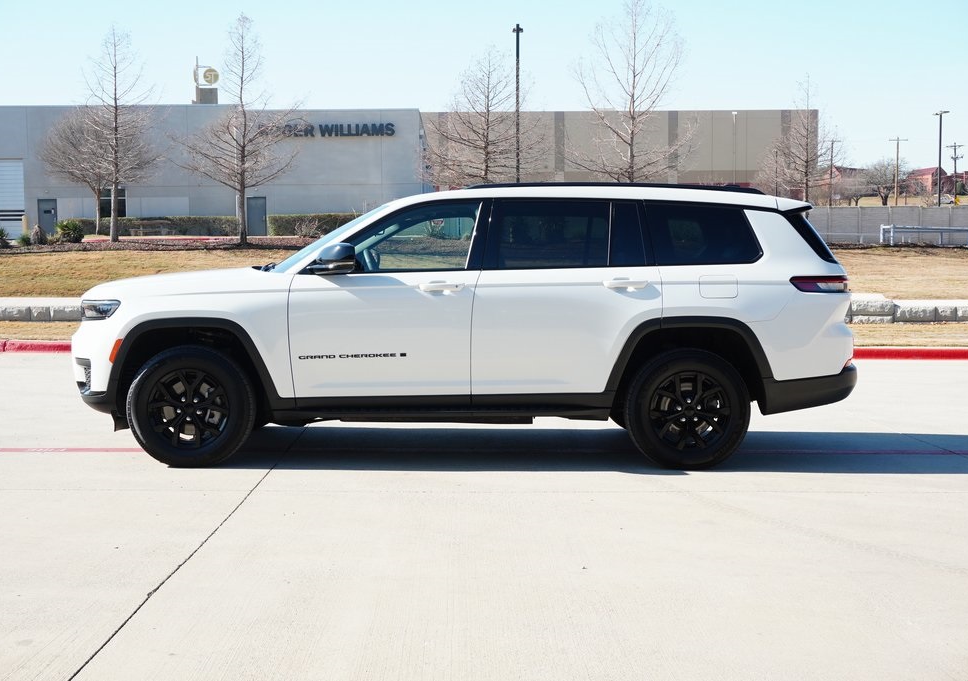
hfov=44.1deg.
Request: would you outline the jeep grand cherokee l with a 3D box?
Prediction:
[{"bbox_3d":[-0.135,-0.205,8.280,5.200,1.810,2.030,0,5,0],"label":"jeep grand cherokee l"}]

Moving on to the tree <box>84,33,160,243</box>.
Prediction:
[{"bbox_3d":[-13.678,-7.680,44.672,3.167,7.997,3.167,0,5,0],"label":"tree"}]

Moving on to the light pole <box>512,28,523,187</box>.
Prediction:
[{"bbox_3d":[1.390,-8.636,49.634,0.420,8.925,0.900,0,5,0],"label":"light pole"}]

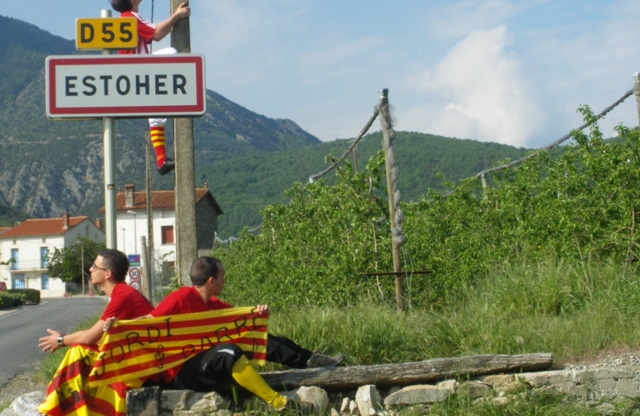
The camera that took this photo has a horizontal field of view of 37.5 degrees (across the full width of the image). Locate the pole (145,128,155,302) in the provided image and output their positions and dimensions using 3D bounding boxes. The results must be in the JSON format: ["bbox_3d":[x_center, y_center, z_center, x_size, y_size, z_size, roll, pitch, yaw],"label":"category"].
[{"bbox_3d":[-5.740,0.449,31.866,0.180,6.100,0.180,-2,-3,0],"label":"pole"}]

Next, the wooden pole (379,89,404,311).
[{"bbox_3d":[1.213,-0.076,15.550,0.160,3.760,0.160,-4,2,0],"label":"wooden pole"}]

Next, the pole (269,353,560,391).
[{"bbox_3d":[0.517,1.033,5.900,2.050,0.155,0.155,-2,0,-14],"label":"pole"}]

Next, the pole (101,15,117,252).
[{"bbox_3d":[-1.683,-0.090,7.593,0.086,3.050,0.086,-2,-3,0],"label":"pole"}]

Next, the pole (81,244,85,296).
[{"bbox_3d":[-21.329,5.707,84.895,0.180,4.750,0.180,-2,-3,0],"label":"pole"}]

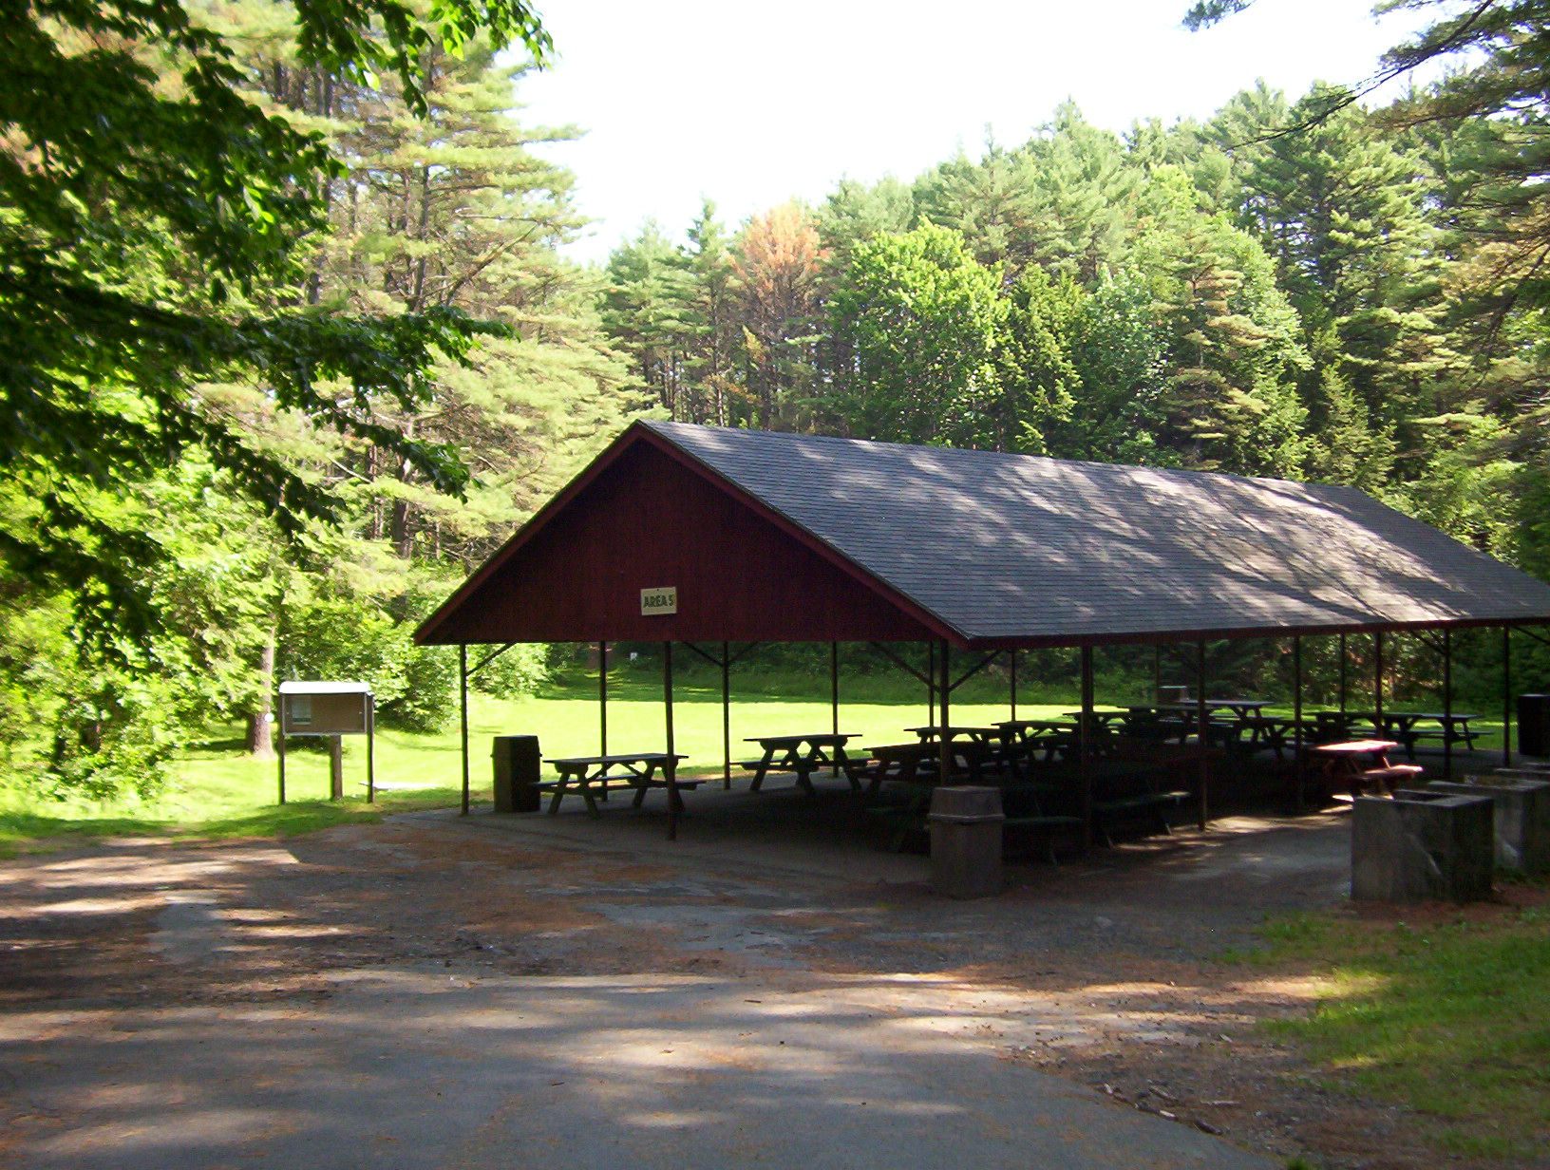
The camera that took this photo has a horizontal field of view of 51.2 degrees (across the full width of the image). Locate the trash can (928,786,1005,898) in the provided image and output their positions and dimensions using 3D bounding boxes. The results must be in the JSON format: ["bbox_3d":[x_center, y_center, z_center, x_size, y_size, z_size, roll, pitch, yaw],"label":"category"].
[{"bbox_3d":[1.846,2.477,15.594,0.540,0.991,0.540,0,-1,-38],"label":"trash can"}]

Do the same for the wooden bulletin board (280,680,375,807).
[{"bbox_3d":[-6.598,2.327,23.840,1.332,1.792,0.380,-1,-1,-13],"label":"wooden bulletin board"}]

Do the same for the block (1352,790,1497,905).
[{"bbox_3d":[5.945,2.396,14.804,0.905,0.877,0.994,-2,-1,42],"label":"block"}]

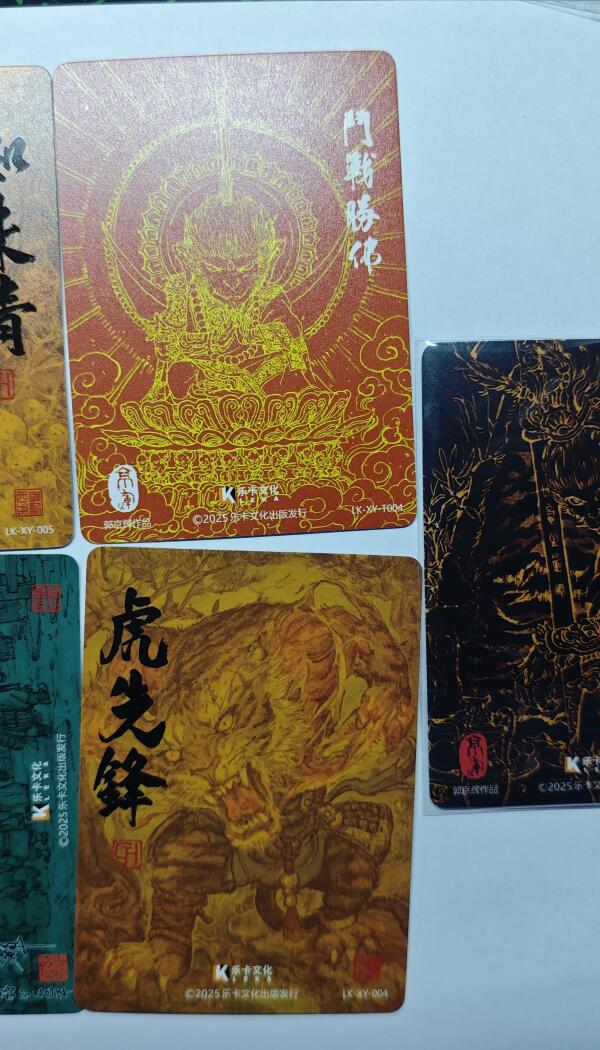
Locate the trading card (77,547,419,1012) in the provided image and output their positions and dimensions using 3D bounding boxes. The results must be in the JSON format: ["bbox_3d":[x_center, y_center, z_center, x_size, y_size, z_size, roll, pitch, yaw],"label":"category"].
[{"bbox_3d":[-0.010,0.049,0.177,0.063,0.001,0.088,2,92,-1],"label":"trading card"}]

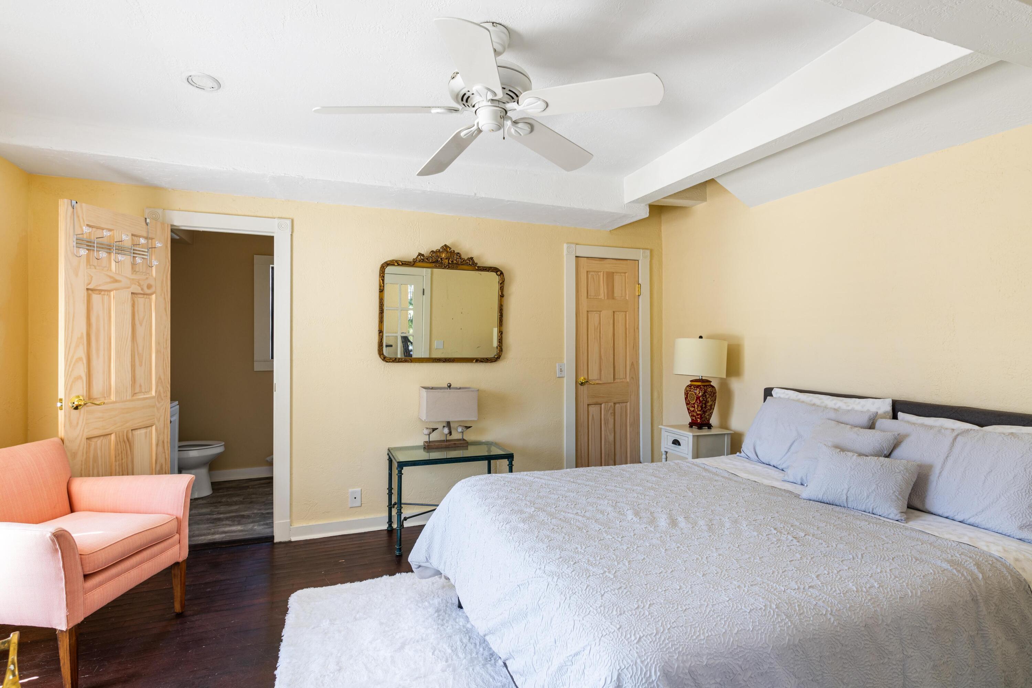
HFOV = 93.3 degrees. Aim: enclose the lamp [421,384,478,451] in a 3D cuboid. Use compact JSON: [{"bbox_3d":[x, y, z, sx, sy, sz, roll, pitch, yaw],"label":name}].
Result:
[{"bbox_3d":[-0.482,0.516,3.541,0.385,0.460,0.190,0,0,-19],"label":"lamp"}]

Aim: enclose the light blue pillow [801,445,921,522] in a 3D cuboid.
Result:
[{"bbox_3d":[1.401,0.553,1.991,0.135,0.280,0.390,44,-19,-20],"label":"light blue pillow"}]

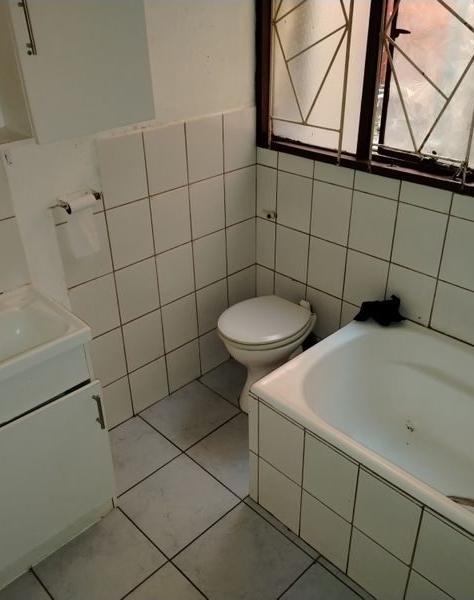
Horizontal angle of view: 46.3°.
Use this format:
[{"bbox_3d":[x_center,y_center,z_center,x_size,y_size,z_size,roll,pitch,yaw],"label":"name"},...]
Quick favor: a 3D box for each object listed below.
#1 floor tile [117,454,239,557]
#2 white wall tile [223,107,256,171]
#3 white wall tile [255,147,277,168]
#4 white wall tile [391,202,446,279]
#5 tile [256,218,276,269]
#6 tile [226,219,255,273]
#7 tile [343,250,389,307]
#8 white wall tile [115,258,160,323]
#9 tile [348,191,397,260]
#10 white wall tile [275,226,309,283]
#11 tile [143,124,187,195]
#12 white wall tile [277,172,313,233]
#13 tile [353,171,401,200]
[{"bbox_3d":[-0.227,0.775,2.131,0.350,0.010,0.350,-27,38,-37],"label":"floor tile"},{"bbox_3d":[0.012,-0.695,2.419,0.197,0.247,0.010,-27,38,-37],"label":"white wall tile"},{"bbox_3d":[0.137,-0.635,2.482,0.010,0.076,0.124,-27,38,-37],"label":"white wall tile"},{"bbox_3d":[0.681,-0.223,2.072,0.010,0.251,0.202,-27,38,-37],"label":"white wall tile"},{"bbox_3d":[0.142,-0.273,2.676,0.010,0.248,0.122,-27,38,-37],"label":"tile"},{"bbox_3d":[0.022,-0.257,2.670,0.197,0.250,0.010,-27,38,-37],"label":"tile"},{"bbox_3d":[0.541,-0.074,2.314,0.010,0.249,0.201,-27,38,-37],"label":"tile"},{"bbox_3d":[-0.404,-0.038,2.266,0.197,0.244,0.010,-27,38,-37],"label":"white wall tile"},{"bbox_3d":[0.531,-0.289,2.167,0.010,0.244,0.199,-26,38,-36],"label":"tile"},{"bbox_3d":[0.261,-0.214,2.586,0.010,0.250,0.201,-27,38,-37],"label":"white wall tile"},{"bbox_3d":[-0.278,-0.550,2.175,0.199,0.251,0.010,-27,38,-37],"label":"tile"},{"bbox_3d":[0.251,-0.434,2.447,0.010,0.248,0.201,-27,38,-37],"label":"white wall tile"},{"bbox_3d":[0.538,-0.438,2.122,0.010,0.076,0.201,-27,38,-37],"label":"tile"}]

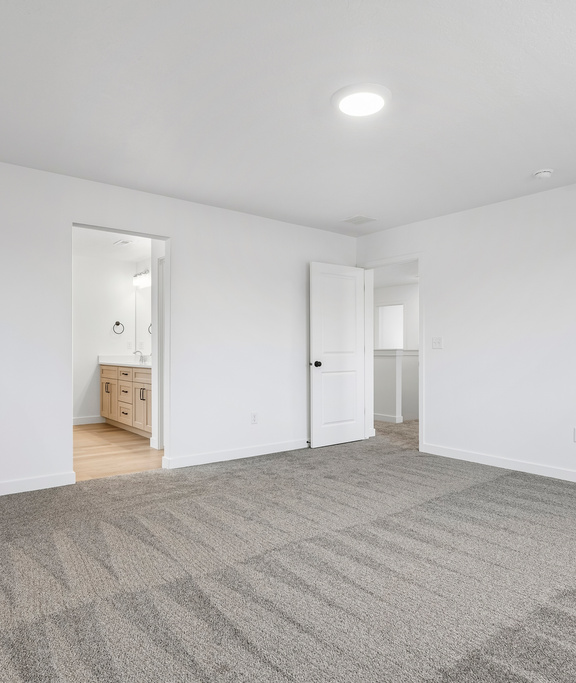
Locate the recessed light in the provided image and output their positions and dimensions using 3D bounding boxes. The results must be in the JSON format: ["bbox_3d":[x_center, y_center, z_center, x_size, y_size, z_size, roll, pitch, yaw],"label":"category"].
[{"bbox_3d":[0.402,-1.310,2.490,0.325,0.035,0.325,0,-1,0],"label":"recessed light"}]

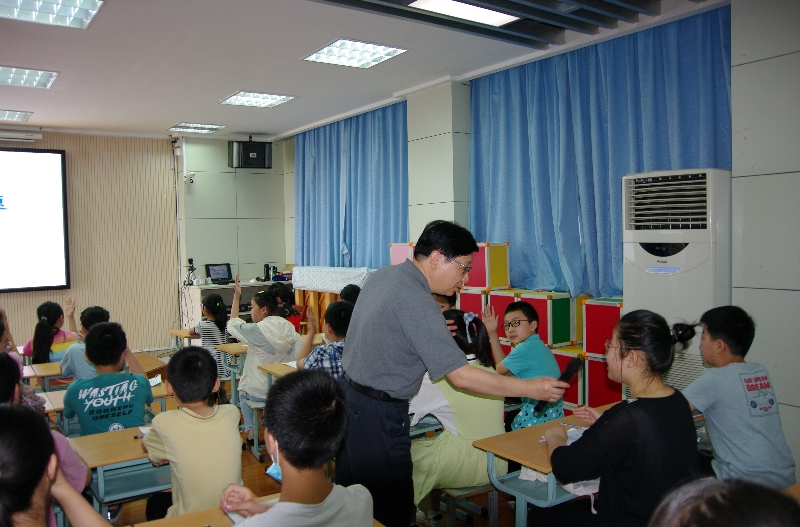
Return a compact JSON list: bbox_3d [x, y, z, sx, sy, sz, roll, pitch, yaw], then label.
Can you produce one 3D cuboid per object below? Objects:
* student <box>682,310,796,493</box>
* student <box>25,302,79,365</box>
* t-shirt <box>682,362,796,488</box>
[{"bbox_3d":[1.258,0.789,2.398,0.440,1.262,0.630,-3,4,-32],"label":"student"},{"bbox_3d":[-2.550,0.832,4.406,0.430,1.128,0.600,-3,4,-32],"label":"student"},{"bbox_3d":[1.388,0.658,2.450,0.400,0.480,0.290,-4,4,-38],"label":"t-shirt"}]

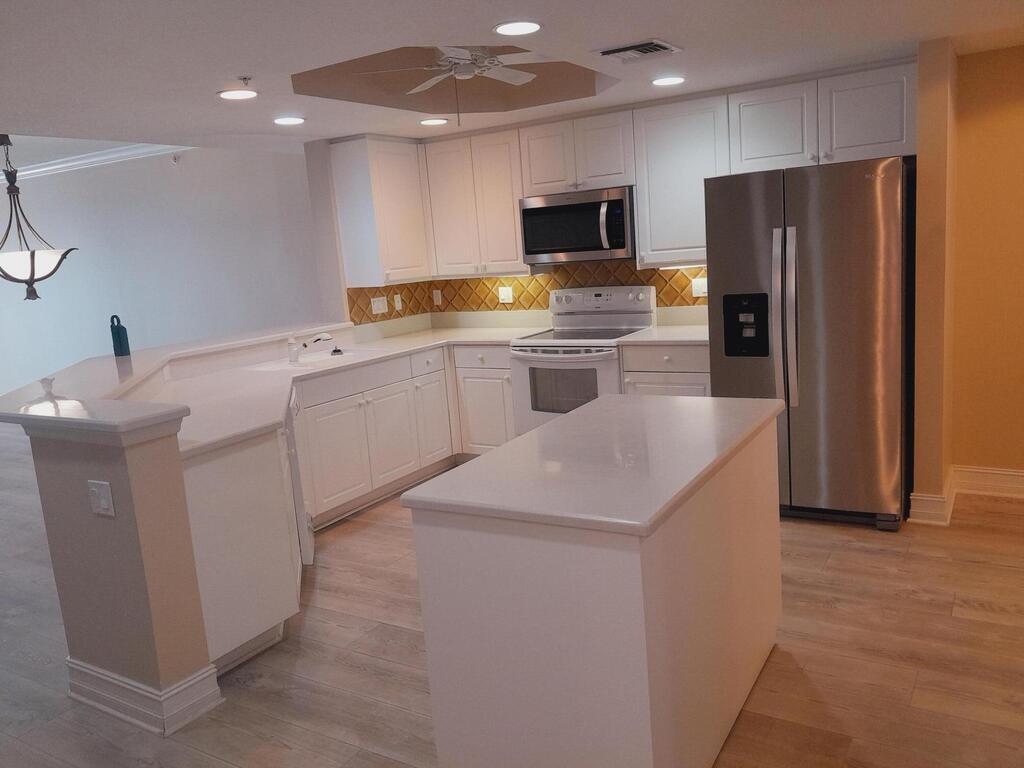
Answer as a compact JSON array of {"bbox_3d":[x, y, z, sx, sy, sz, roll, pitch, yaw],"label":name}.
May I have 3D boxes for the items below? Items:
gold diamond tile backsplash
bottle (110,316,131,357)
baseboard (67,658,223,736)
[{"bbox_3d":[0.182,-0.578,5.143,2.469,0.318,0.925,2,12,32],"label":"gold diamond tile backsplash"},{"bbox_3d":[-2.180,-0.268,4.435,0.082,0.235,0.082,2,12,32],"label":"bottle"},{"bbox_3d":[-1.360,1.083,2.937,0.590,0.155,0.255,2,12,32],"label":"baseboard"}]

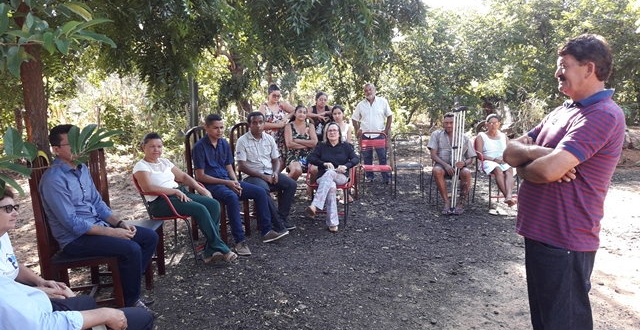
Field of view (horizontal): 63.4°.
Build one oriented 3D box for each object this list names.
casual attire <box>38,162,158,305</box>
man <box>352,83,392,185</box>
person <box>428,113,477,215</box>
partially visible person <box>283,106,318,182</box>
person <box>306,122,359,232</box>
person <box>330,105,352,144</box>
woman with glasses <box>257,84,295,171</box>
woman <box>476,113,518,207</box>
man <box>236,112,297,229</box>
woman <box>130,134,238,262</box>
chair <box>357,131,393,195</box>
[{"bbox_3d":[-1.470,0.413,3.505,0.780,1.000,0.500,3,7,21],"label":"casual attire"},{"bbox_3d":[0.820,-0.493,8.301,0.570,1.650,0.350,1,7,11],"label":"man"},{"bbox_3d":[1.610,-0.045,6.421,0.530,1.210,0.700,0,7,3],"label":"person"},{"bbox_3d":[-0.268,-0.184,7.696,0.500,1.330,0.750,-1,7,-6],"label":"partially visible person"},{"bbox_3d":[0.169,0.086,6.037,0.600,1.190,0.800,1,7,6],"label":"person"},{"bbox_3d":[0.300,-0.131,6.884,0.450,1.270,0.720,0,7,-3],"label":"person"},{"bbox_3d":[-0.580,-0.273,6.766,0.560,1.580,0.420,-1,7,-11],"label":"woman with glasses"},{"bbox_3d":[2.368,-0.080,7.001,0.480,1.210,0.700,-1,7,-10],"label":"woman"},{"bbox_3d":[-0.570,0.024,5.764,0.520,1.230,0.830,-4,8,-30],"label":"man"},{"bbox_3d":[-1.202,0.274,4.687,0.820,1.140,0.560,3,8,24],"label":"woman"},{"bbox_3d":[0.839,0.001,7.865,0.450,0.920,0.480,-1,7,-5],"label":"chair"}]

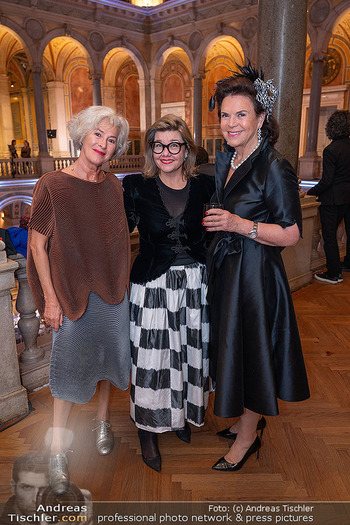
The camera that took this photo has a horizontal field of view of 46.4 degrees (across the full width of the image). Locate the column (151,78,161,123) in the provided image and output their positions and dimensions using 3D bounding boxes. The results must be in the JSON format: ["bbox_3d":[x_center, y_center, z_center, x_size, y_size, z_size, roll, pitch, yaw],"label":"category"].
[{"bbox_3d":[-1.270,-8.627,26.207,0.550,5.475,0.550,14,21,42],"label":"column"}]

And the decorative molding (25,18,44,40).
[{"bbox_3d":[-6.650,-11.021,19.323,0.960,0.940,0.140,-15,22,-42],"label":"decorative molding"}]

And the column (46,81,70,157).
[{"bbox_3d":[-7.303,-8.690,26.622,0.850,5.475,0.850,14,21,42],"label":"column"}]

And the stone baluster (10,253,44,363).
[{"bbox_3d":[-0.953,0.302,2.652,0.165,0.680,0.165,-15,22,-42],"label":"stone baluster"}]

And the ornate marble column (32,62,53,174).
[{"bbox_3d":[-6.914,-7.220,21.314,0.750,5.475,0.750,14,21,42],"label":"ornate marble column"}]

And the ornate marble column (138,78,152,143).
[{"bbox_3d":[-1.746,-8.871,25.128,0.600,4.350,0.600,-15,22,-42],"label":"ornate marble column"}]

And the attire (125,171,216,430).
[{"bbox_3d":[-0.030,0.211,1.996,0.450,1.270,0.370,-2,16,-5],"label":"attire"}]

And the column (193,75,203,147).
[{"bbox_3d":[1.250,-7.996,23.851,0.680,5.475,0.680,0,16,0],"label":"column"}]

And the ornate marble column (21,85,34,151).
[{"bbox_3d":[-10.379,-9.317,28.980,0.550,5.475,0.650,14,21,42],"label":"ornate marble column"}]

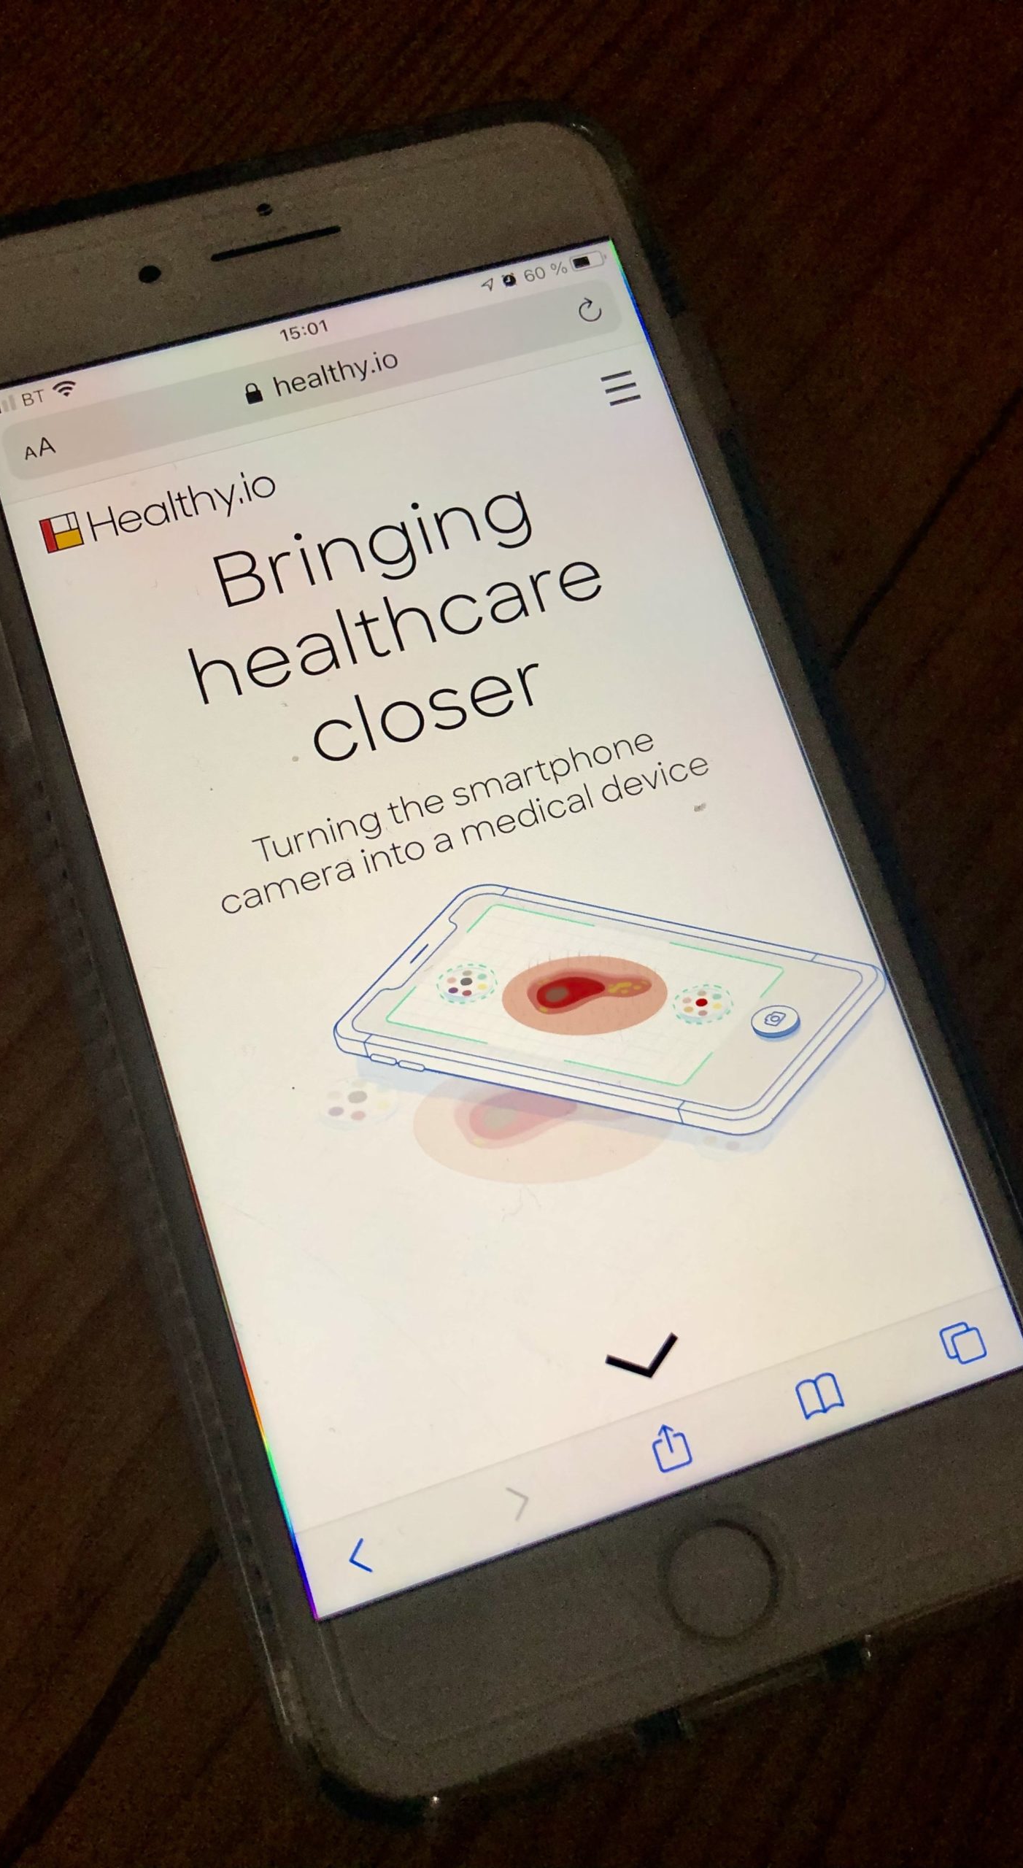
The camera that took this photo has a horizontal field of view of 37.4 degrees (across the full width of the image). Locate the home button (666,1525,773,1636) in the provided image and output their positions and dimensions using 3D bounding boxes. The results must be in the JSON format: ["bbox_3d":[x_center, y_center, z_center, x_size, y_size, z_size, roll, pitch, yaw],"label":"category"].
[{"bbox_3d":[0.018,0.057,0.134,0.010,0.001,0.010,1,78,-4],"label":"home button"}]

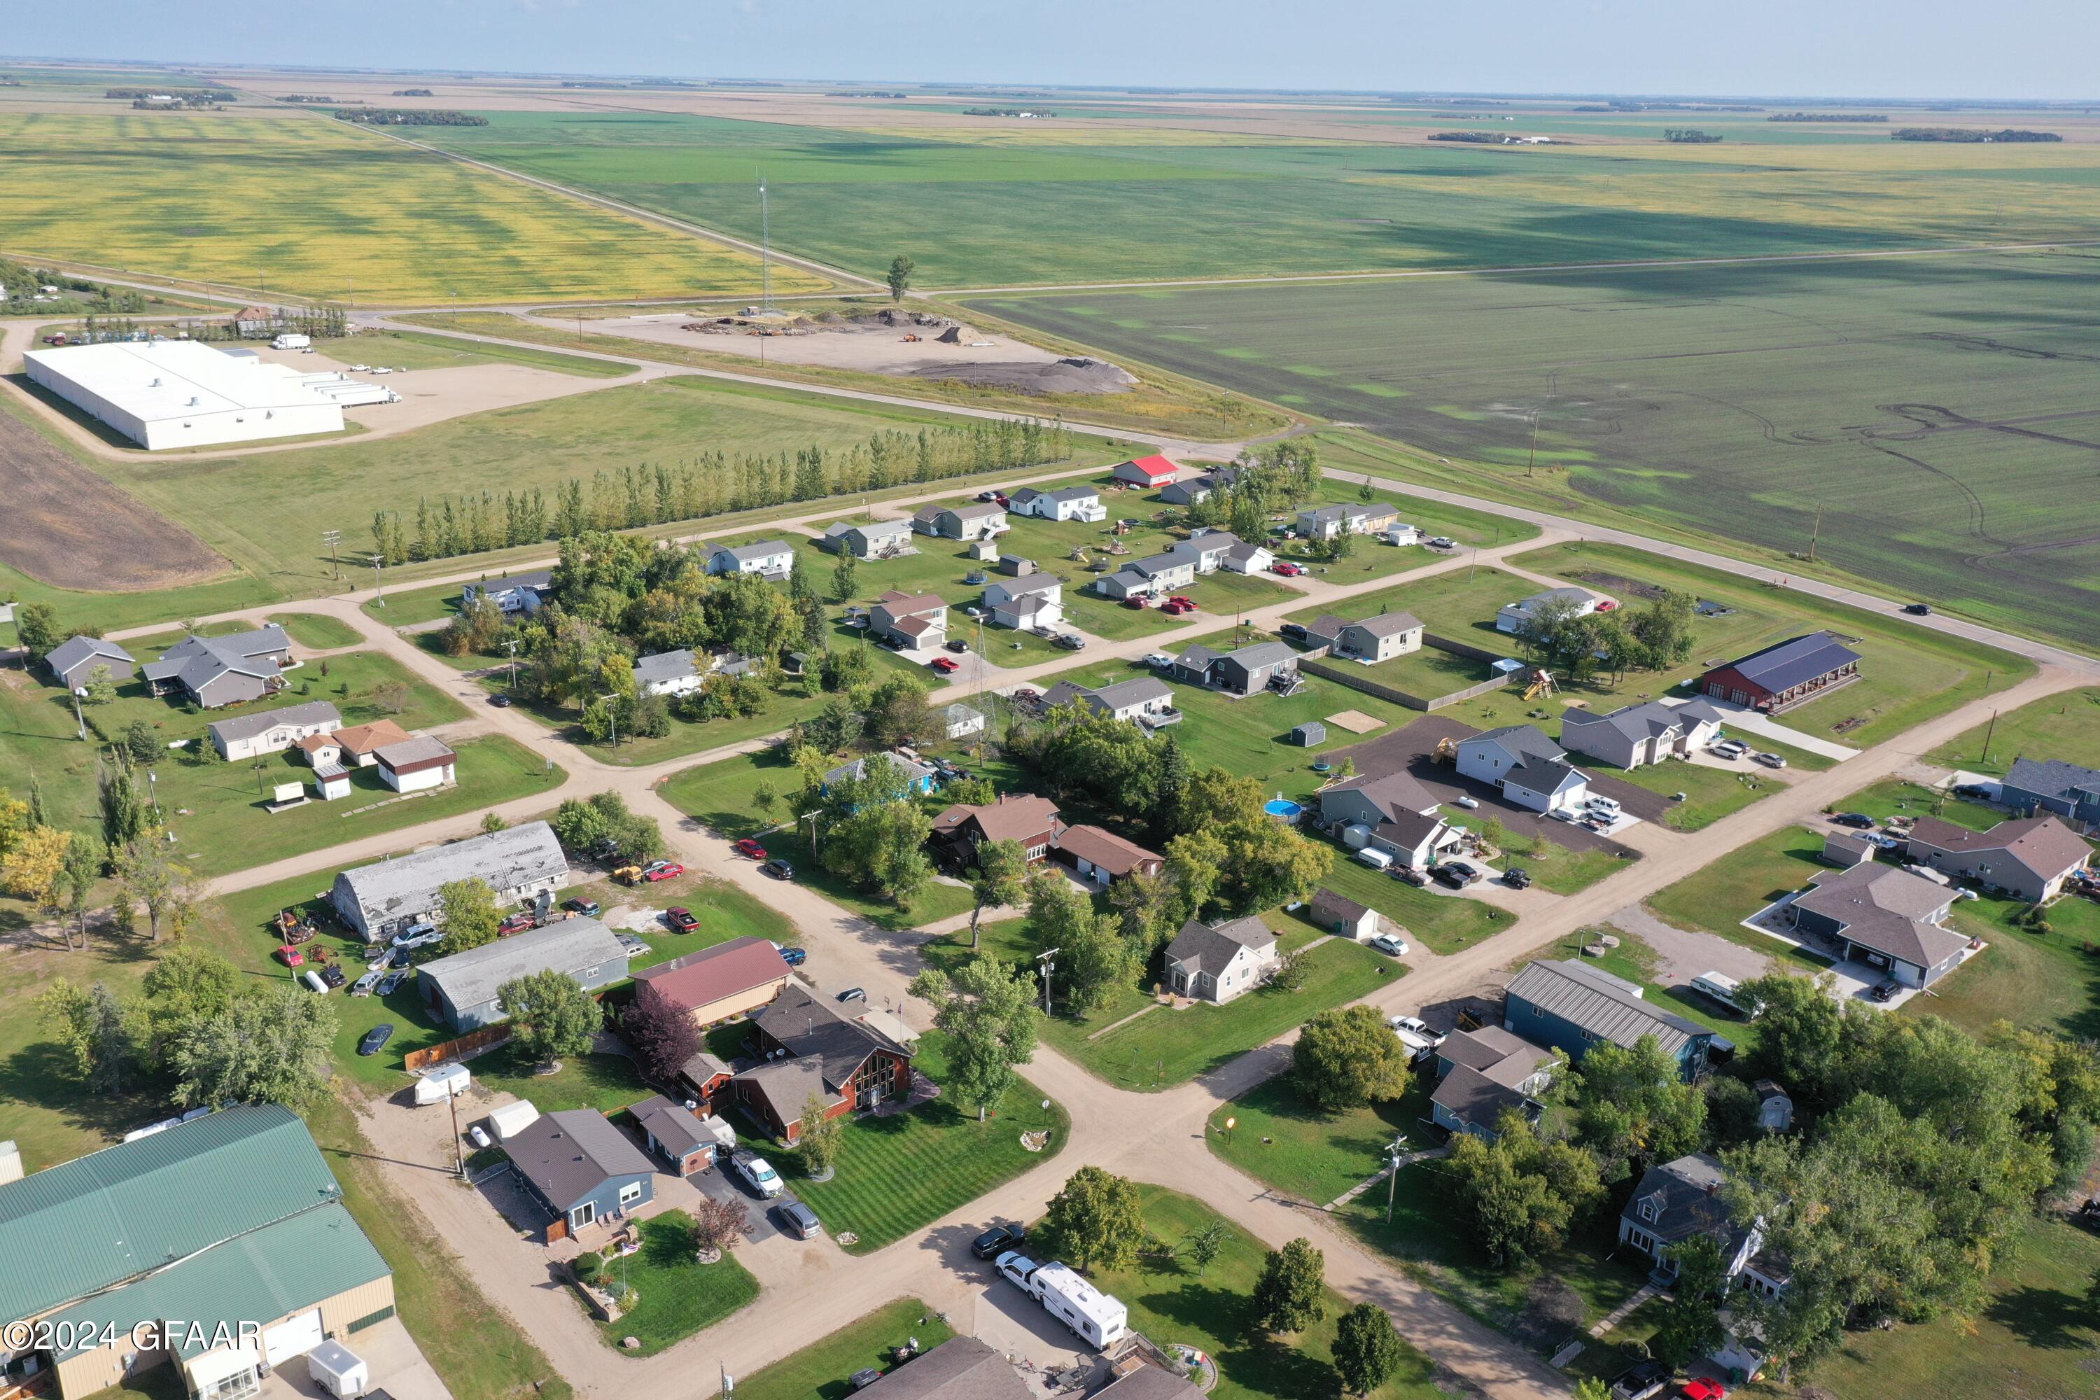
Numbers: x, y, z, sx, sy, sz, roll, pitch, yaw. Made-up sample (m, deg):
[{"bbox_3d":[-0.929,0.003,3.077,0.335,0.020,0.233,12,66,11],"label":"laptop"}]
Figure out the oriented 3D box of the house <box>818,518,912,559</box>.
[{"bbox_3d":[-37.168,-34.225,341.382,13.875,5.630,14.076,-17,27,-39],"label":"house"}]

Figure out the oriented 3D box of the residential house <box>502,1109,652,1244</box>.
[{"bbox_3d":[-42.432,42.010,147.726,9.000,4.500,12.800,-16,27,-37],"label":"residential house"}]

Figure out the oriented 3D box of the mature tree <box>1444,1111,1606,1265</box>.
[{"bbox_3d":[41.964,43.846,145.407,13.740,13.650,13.740,1,21,0],"label":"mature tree"}]

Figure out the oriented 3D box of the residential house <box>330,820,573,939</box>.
[{"bbox_3d":[-75.220,21.640,205.510,24.700,6.200,12.900,-15,26,-36],"label":"residential house"}]

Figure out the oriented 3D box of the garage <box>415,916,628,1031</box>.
[{"bbox_3d":[-60.382,30.462,187.631,19.970,4.500,12.050,-15,27,-37],"label":"garage"}]

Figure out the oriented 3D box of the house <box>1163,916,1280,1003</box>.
[{"bbox_3d":[19.055,27.924,180.942,12.668,5.731,7.842,-17,27,-39],"label":"house"}]

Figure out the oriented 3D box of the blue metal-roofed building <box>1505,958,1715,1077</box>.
[{"bbox_3d":[58.623,33.876,171.844,9.600,6.400,19.000,-16,27,-37],"label":"blue metal-roofed building"}]

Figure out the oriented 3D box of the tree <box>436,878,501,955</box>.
[{"bbox_3d":[-68.735,25.488,193.506,7.130,9.260,7.130,1,21,0],"label":"tree"}]

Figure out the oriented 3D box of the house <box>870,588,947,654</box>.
[{"bbox_3d":[-24.573,-15.036,305.985,12.300,6.100,14.200,-15,26,-36],"label":"house"}]

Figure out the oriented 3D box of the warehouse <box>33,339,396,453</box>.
[{"bbox_3d":[-274.656,-99.578,518.855,58.000,8.200,148.000,-16,27,-38],"label":"warehouse"}]

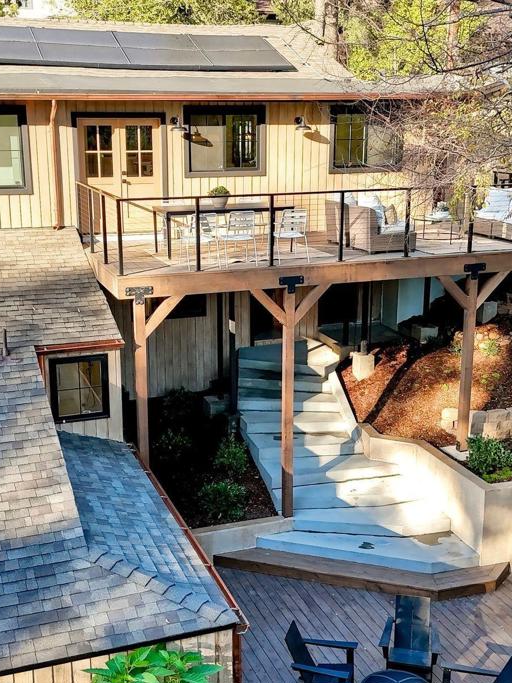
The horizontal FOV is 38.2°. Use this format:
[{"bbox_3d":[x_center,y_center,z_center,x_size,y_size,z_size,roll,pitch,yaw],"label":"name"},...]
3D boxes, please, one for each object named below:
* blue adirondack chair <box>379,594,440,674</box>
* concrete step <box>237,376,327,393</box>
[{"bbox_3d":[2.016,3.879,9.677,0.760,0.890,0.760,3,16,12],"label":"blue adirondack chair"},{"bbox_3d":[0.558,0.858,15.371,1.720,0.200,0.420,2,16,9],"label":"concrete step"}]

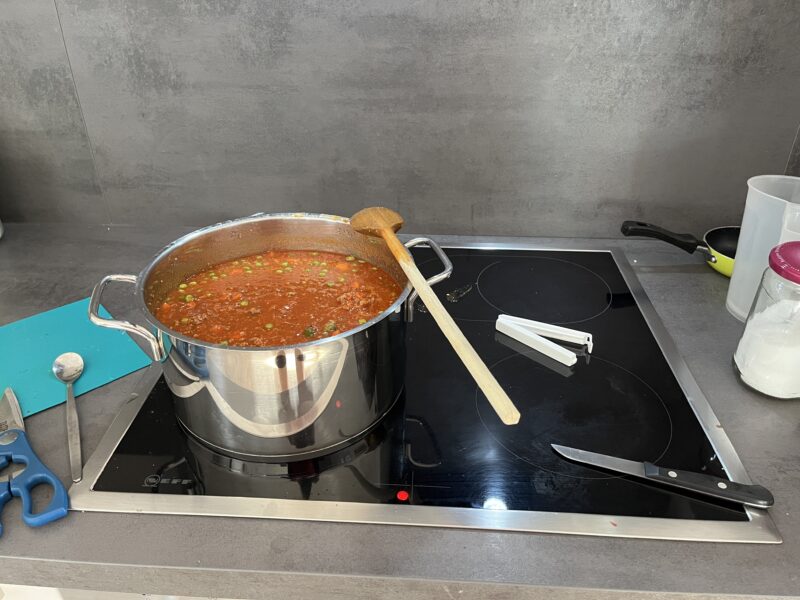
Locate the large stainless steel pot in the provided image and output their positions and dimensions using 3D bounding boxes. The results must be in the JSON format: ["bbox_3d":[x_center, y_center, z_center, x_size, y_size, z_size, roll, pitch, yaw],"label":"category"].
[{"bbox_3d":[-0.119,0.025,0.634,0.347,0.131,0.271,-9,33,-13],"label":"large stainless steel pot"}]

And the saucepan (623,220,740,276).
[{"bbox_3d":[0.437,-0.076,0.858,0.253,0.066,0.126,2,32,3],"label":"saucepan"}]

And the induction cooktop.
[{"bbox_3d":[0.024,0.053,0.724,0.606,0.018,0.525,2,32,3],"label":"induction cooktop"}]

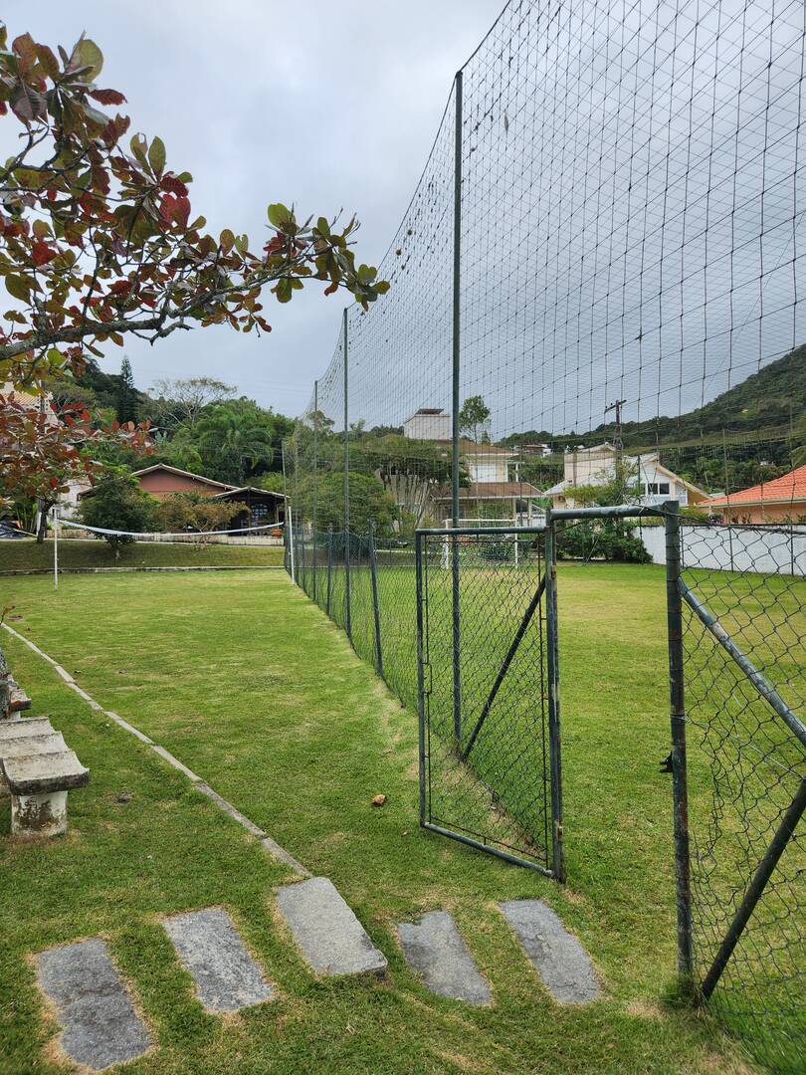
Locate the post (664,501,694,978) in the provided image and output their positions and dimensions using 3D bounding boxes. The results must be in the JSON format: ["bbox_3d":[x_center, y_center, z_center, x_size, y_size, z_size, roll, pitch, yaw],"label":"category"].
[{"bbox_3d":[1.033,0.763,2.665,0.053,1.800,0.053,-2,1,-13],"label":"post"}]

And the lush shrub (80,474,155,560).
[{"bbox_3d":[-11.418,-0.834,28.500,3.100,3.400,3.100,0,1,-22],"label":"lush shrub"}]

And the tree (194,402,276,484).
[{"bbox_3d":[-13.781,-7.638,58.000,6.800,7.200,6.500,0,1,-13],"label":"tree"}]

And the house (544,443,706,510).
[{"bbox_3d":[17.000,-2.850,56.000,8.500,7.800,10.500,0,1,-13],"label":"house"}]

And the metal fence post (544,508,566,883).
[{"bbox_3d":[0.710,0.736,3.325,0.050,1.736,0.050,-1,1,-13],"label":"metal fence post"}]

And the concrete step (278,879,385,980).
[{"bbox_3d":[-0.333,1.656,3.015,0.270,0.080,0.720,-1,1,-24],"label":"concrete step"}]

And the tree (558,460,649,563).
[{"bbox_3d":[10.050,-1.270,35.800,4.500,5.100,4.200,0,1,-13],"label":"tree"}]

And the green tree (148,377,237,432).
[{"bbox_3d":[-22.100,-13.400,75.000,9.400,7.200,8.200,0,1,-16],"label":"green tree"}]

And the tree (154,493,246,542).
[{"bbox_3d":[-8.834,-0.799,31.000,3.900,2.450,3.500,0,1,-16],"label":"tree"}]

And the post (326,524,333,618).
[{"bbox_3d":[-1.352,0.614,13.200,0.050,1.733,0.050,0,1,-13],"label":"post"}]

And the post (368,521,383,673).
[{"bbox_3d":[-0.312,0.678,8.140,0.055,1.744,0.050,-4,1,-12],"label":"post"}]

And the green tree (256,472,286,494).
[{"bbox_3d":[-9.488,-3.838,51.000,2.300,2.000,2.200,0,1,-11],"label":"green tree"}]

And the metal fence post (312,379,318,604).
[{"bbox_3d":[-2.035,-1.090,16.650,0.060,5.200,0.060,0,1,-13],"label":"metal fence post"}]

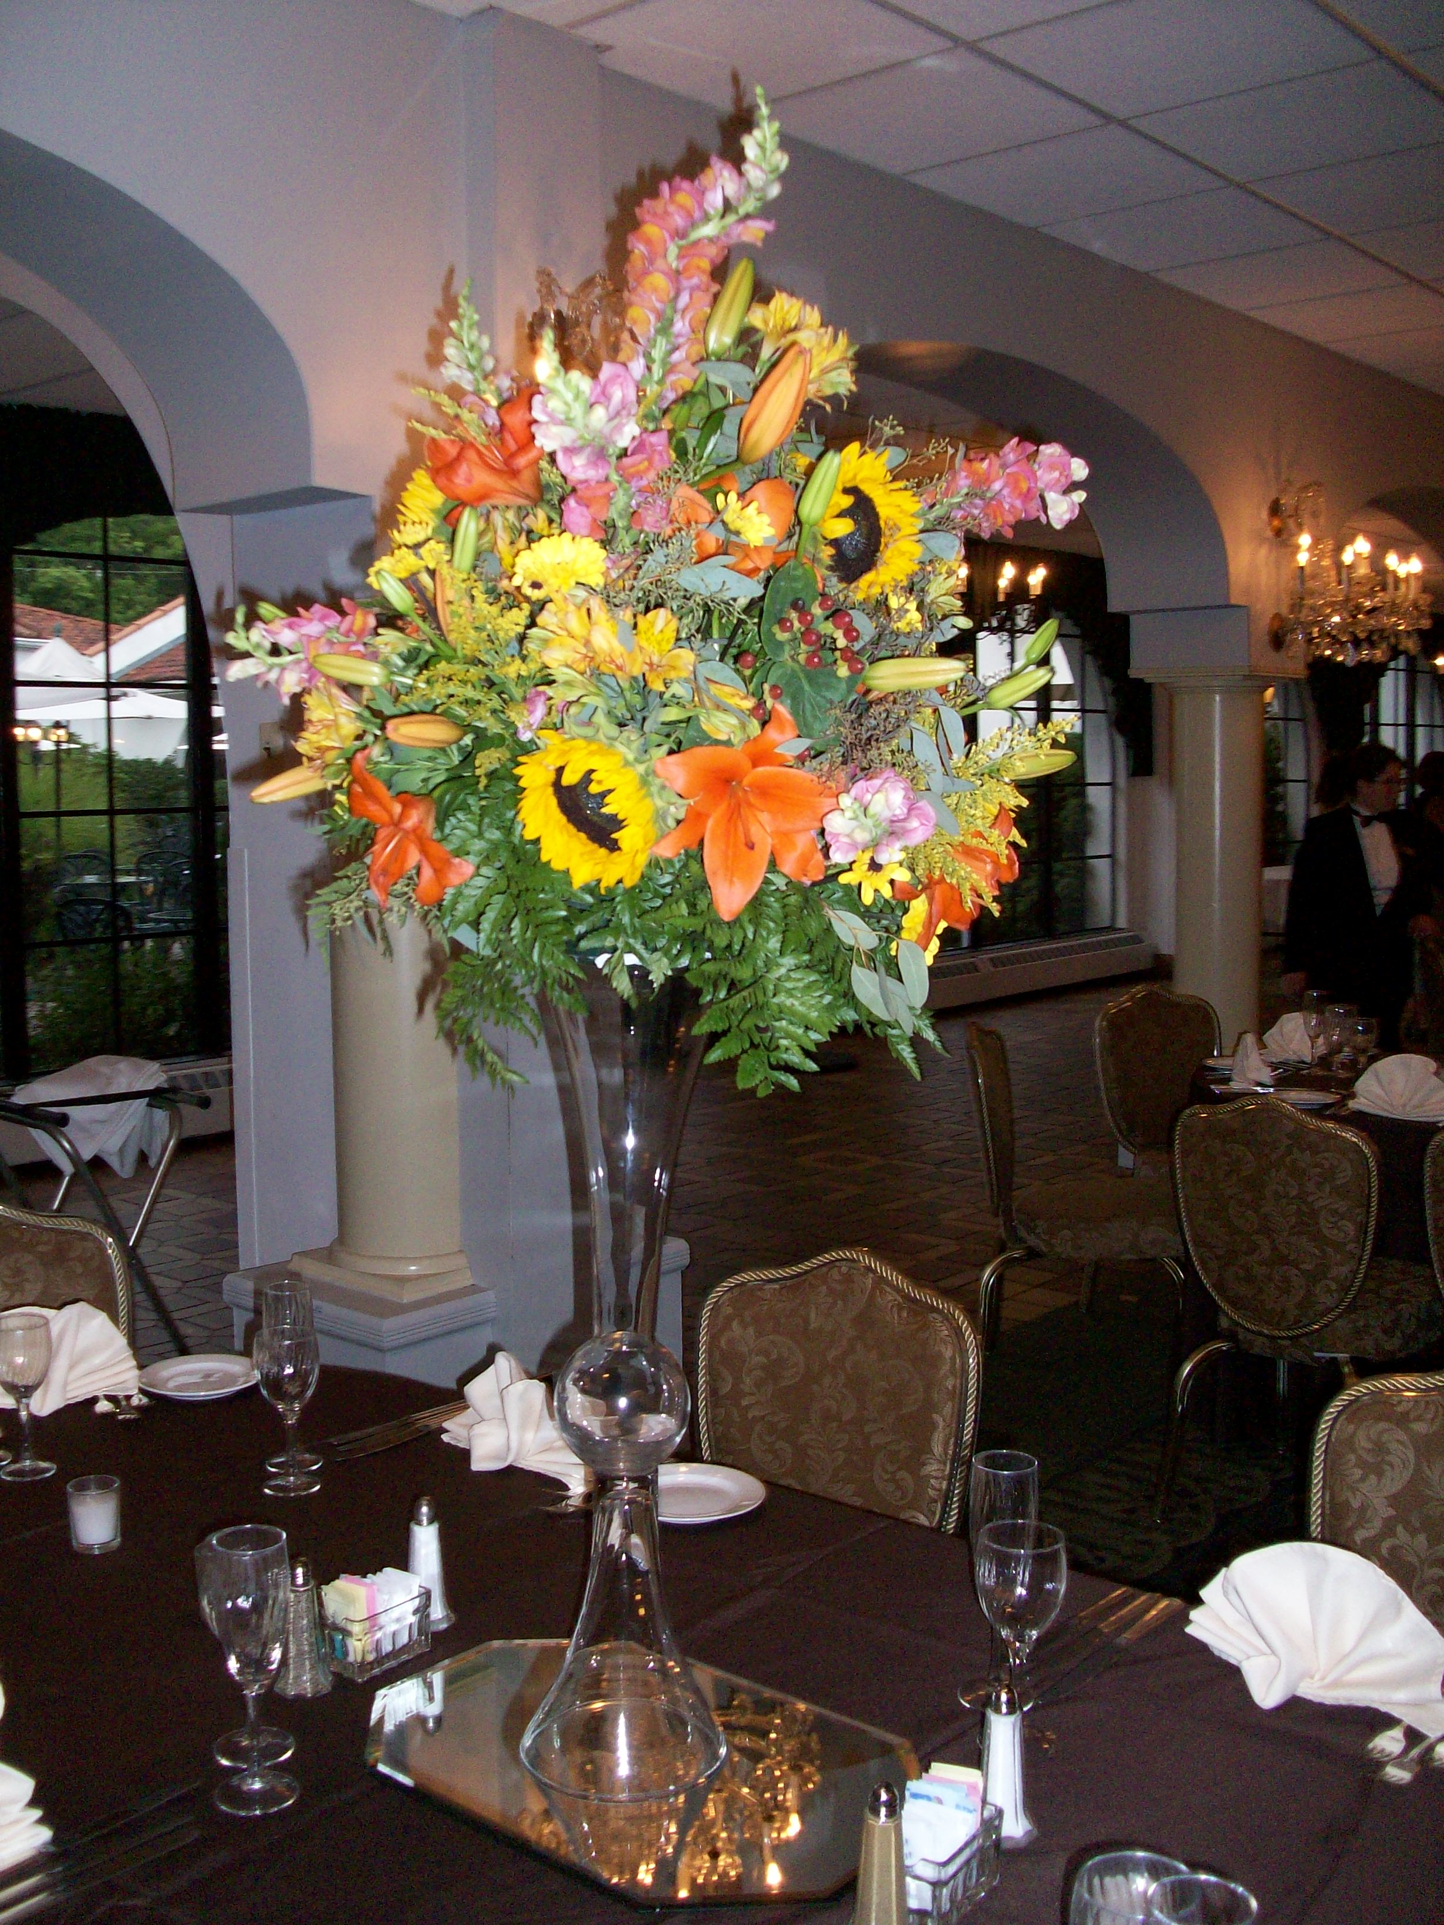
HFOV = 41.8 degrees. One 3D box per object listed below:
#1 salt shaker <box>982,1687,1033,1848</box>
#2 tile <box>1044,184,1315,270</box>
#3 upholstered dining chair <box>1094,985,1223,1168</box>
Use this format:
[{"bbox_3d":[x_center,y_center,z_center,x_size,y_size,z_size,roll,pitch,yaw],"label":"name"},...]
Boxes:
[{"bbox_3d":[0.232,0.642,1.526,0.046,0.123,0.046,0,6,0],"label":"salt shaker"},{"bbox_3d":[1.250,-1.963,5.071,0.590,0.016,0.605,5,8,40],"label":"tile"},{"bbox_3d":[1.486,0.563,5.655,0.450,0.940,0.570,-4,7,-35],"label":"upholstered dining chair"}]

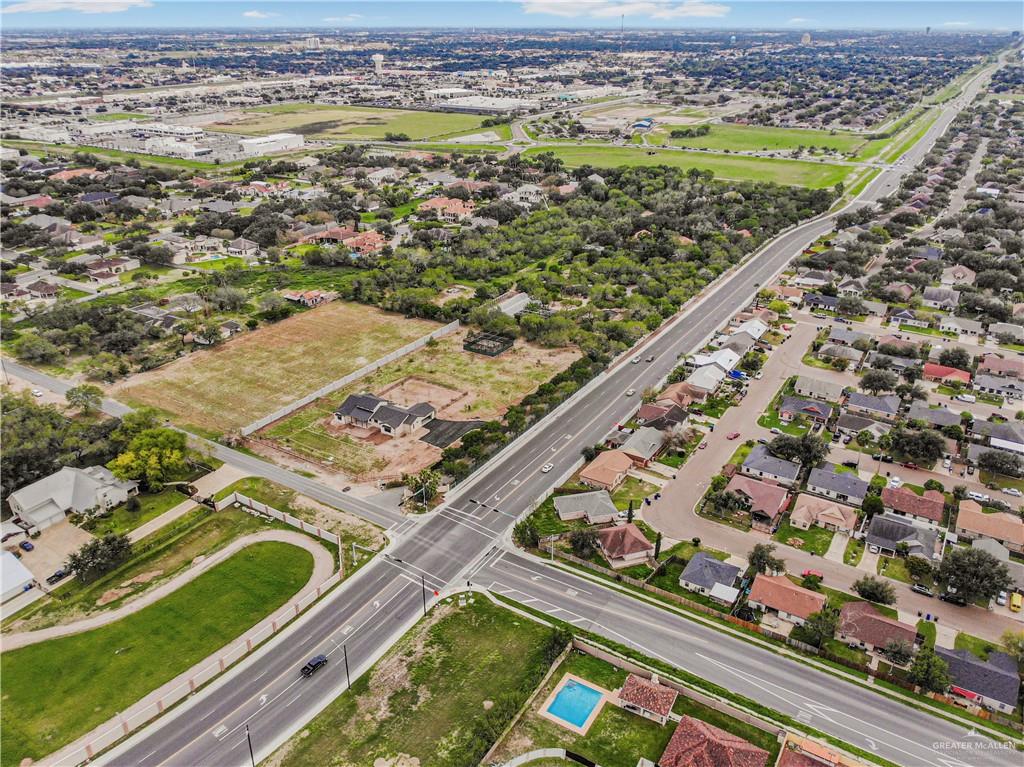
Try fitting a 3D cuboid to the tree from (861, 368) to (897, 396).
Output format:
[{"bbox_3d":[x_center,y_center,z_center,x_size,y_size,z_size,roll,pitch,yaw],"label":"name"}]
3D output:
[{"bbox_3d":[135.200,0.281,263.143,12.800,9.400,12.800,0,27,0],"label":"tree"}]

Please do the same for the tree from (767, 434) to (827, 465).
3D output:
[{"bbox_3d":[88.410,20.850,219.060,16.800,9.000,11.800,5,27,9],"label":"tree"}]

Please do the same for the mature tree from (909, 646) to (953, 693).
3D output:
[{"bbox_3d":[85.000,58.400,144.290,7.900,9.500,7.900,0,27,0],"label":"mature tree"}]

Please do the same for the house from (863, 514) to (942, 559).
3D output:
[{"bbox_3d":[103.759,40.542,188.404,15.400,4.900,15.700,16,31,28],"label":"house"}]

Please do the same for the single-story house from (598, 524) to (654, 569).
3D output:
[{"bbox_3d":[29.268,41.439,186.304,11.600,5.000,11.400,-8,28,-16],"label":"single-story house"}]

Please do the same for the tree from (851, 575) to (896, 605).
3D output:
[{"bbox_3d":[85.280,48.590,167.000,9.700,6.500,8.200,15,30,26],"label":"tree"}]

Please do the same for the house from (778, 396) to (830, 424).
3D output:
[{"bbox_3d":[102.981,9.555,249.804,15.900,4.800,11.800,15,31,27],"label":"house"}]

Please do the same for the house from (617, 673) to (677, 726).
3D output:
[{"bbox_3d":[27.649,63.506,143.869,9.800,3.900,7.000,14,30,26],"label":"house"}]

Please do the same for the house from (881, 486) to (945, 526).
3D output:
[{"bbox_3d":[113.814,33.312,201.533,15.200,5.000,14.500,14,30,25],"label":"house"}]

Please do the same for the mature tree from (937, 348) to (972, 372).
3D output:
[{"bbox_3d":[173.860,-9.730,278.860,10.800,9.600,10.600,0,27,0],"label":"mature tree"}]

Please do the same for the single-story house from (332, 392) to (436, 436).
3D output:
[{"bbox_3d":[-44.798,10.191,245.500,29.500,6.000,20.000,14,30,25],"label":"single-story house"}]

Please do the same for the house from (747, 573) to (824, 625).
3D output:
[{"bbox_3d":[65.736,50.078,168.204,16.000,5.000,13.000,14,30,25],"label":"house"}]

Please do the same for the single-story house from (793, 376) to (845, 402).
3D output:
[{"bbox_3d":[114.815,1.362,264.690,15.500,5.000,12.200,14,30,25],"label":"single-story house"}]

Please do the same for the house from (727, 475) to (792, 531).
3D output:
[{"bbox_3d":[69.080,33.051,202.788,15.200,5.200,18.000,16,31,28],"label":"house"}]

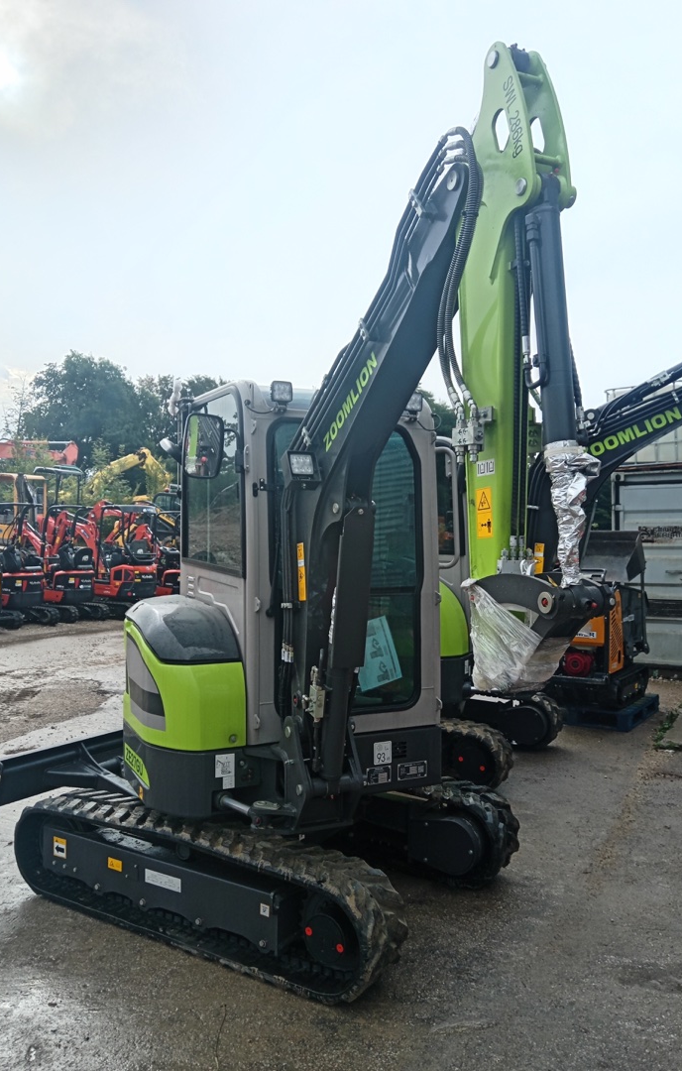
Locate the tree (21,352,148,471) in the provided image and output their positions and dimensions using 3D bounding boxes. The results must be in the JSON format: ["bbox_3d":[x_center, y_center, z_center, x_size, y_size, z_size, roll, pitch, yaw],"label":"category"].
[{"bbox_3d":[-12.274,-4.345,40.000,5.800,9.000,5.600,-1,0,0],"label":"tree"}]

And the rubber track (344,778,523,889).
[{"bbox_3d":[-0.029,1.526,4.758,2.080,0.470,0.300,-1,0,33],"label":"rubber track"}]

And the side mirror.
[{"bbox_3d":[-0.604,-0.393,3.660,0.175,0.280,0.060,0,8,-25],"label":"side mirror"}]

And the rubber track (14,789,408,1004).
[{"bbox_3d":[-0.691,1.529,3.753,2.080,0.470,0.300,-1,0,33],"label":"rubber track"}]

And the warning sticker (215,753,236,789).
[{"bbox_3d":[-0.503,1.031,3.640,0.087,0.157,0.006,0,0,-19],"label":"warning sticker"}]

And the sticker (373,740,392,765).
[{"bbox_3d":[0.199,1.045,4.010,0.094,0.104,0.006,0,0,-24],"label":"sticker"}]

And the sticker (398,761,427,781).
[{"bbox_3d":[0.351,1.149,4.077,0.158,0.077,0.006,0,0,-24],"label":"sticker"}]

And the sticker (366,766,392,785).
[{"bbox_3d":[0.183,1.152,4.003,0.130,0.078,0.006,0,0,-24],"label":"sticker"}]

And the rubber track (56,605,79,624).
[{"bbox_3d":[-5.580,1.510,16.400,1.250,0.350,0.190,0,0,37],"label":"rubber track"}]

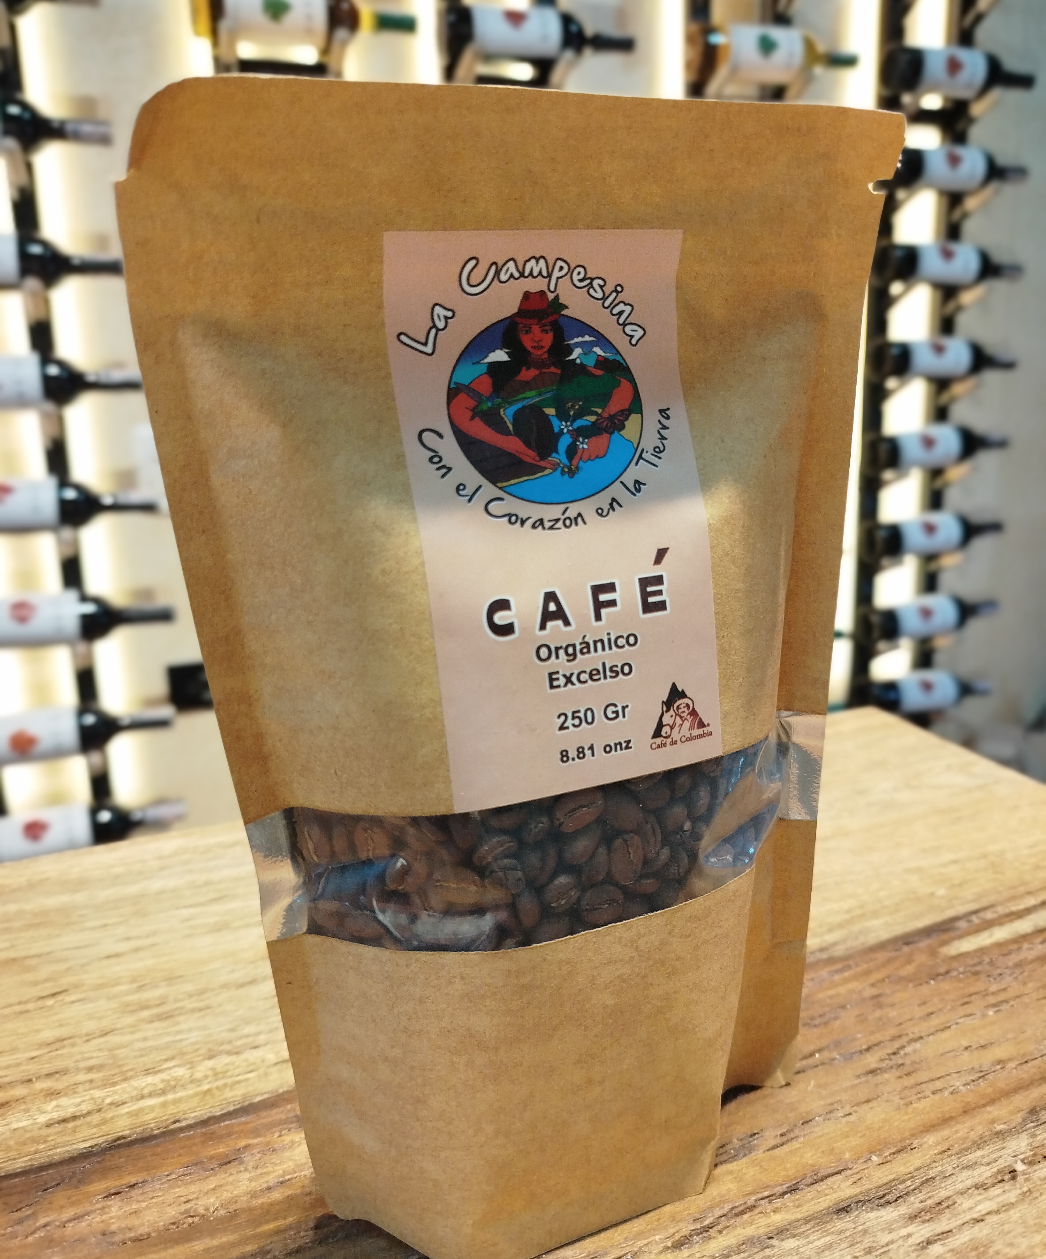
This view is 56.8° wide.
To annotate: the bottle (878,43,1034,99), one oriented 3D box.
[{"bbox_3d":[0.783,-0.988,1.719,0.300,0.076,0.076,-5,13,-19],"label":"bottle"}]

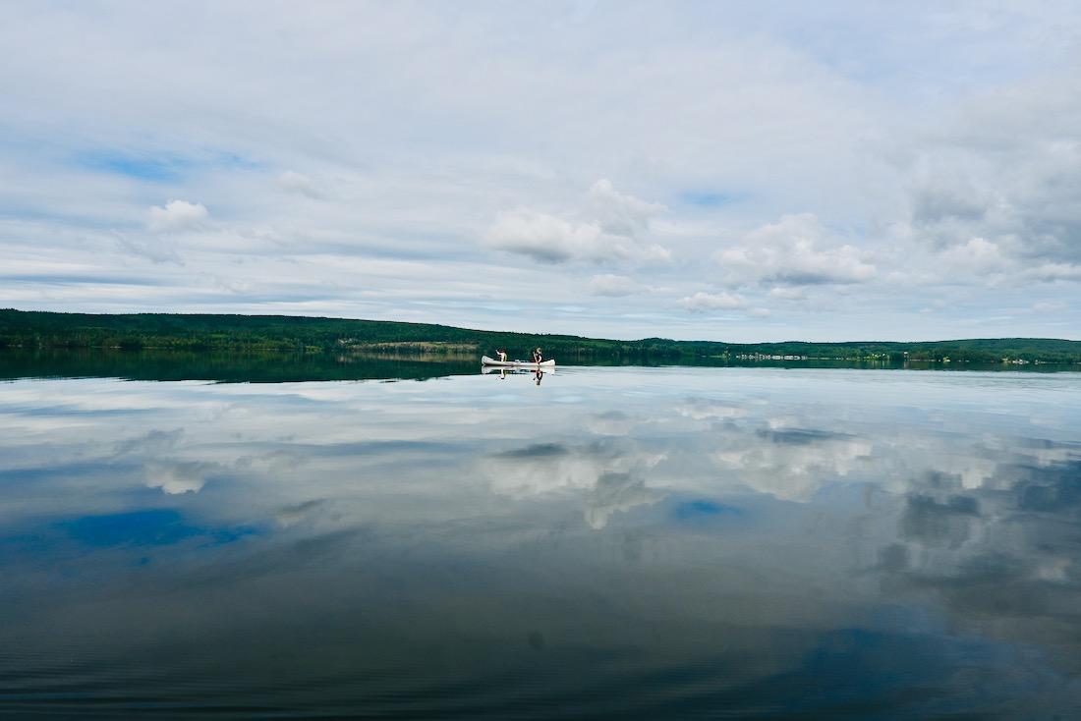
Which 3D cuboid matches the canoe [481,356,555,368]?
[{"bbox_3d":[-1.461,0.145,48.500,5.000,0.600,0.880,3,0,-8],"label":"canoe"}]

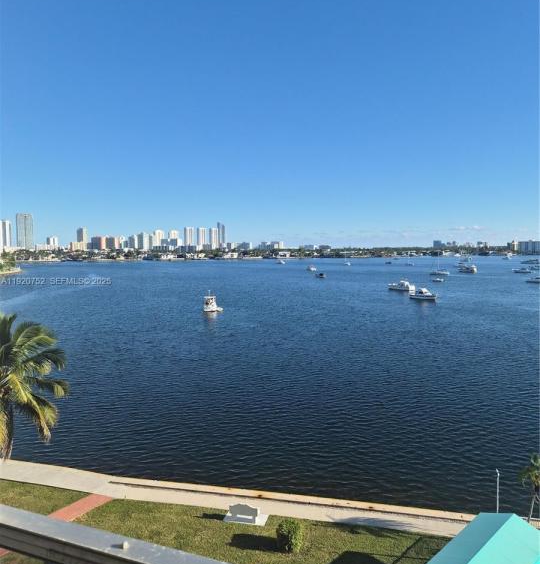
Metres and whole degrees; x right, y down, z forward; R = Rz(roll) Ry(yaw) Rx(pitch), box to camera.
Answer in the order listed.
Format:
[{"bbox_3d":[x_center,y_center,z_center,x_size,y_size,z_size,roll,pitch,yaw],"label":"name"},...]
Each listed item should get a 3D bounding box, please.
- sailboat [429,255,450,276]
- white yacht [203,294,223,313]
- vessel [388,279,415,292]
[{"bbox_3d":[105.873,-10.779,296.660,12.000,13.200,3.700,3,5,43],"label":"sailboat"},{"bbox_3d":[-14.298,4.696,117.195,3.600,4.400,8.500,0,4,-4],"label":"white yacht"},{"bbox_3d":[48.741,1.221,176.795,3.500,4.000,9.800,-3,4,-37],"label":"vessel"}]

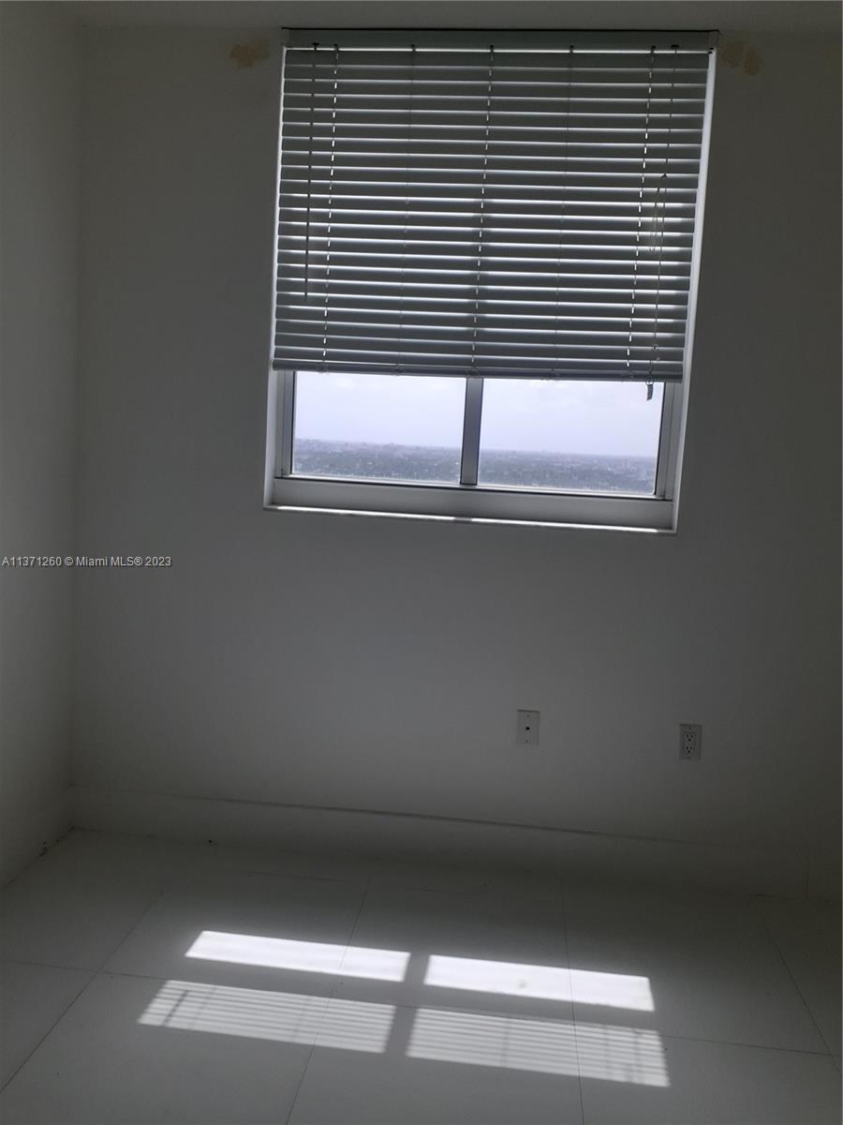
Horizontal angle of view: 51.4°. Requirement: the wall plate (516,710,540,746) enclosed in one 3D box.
[{"bbox_3d":[0.346,0.540,2.851,0.071,0.115,0.009,4,7,6],"label":"wall plate"}]

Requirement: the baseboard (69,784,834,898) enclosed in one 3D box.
[{"bbox_3d":[0.049,0.934,2.922,2.541,0.155,0.016,4,7,6],"label":"baseboard"}]

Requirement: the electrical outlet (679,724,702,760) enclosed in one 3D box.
[{"bbox_3d":[0.861,0.575,2.801,0.071,0.115,0.010,4,7,6],"label":"electrical outlet"}]

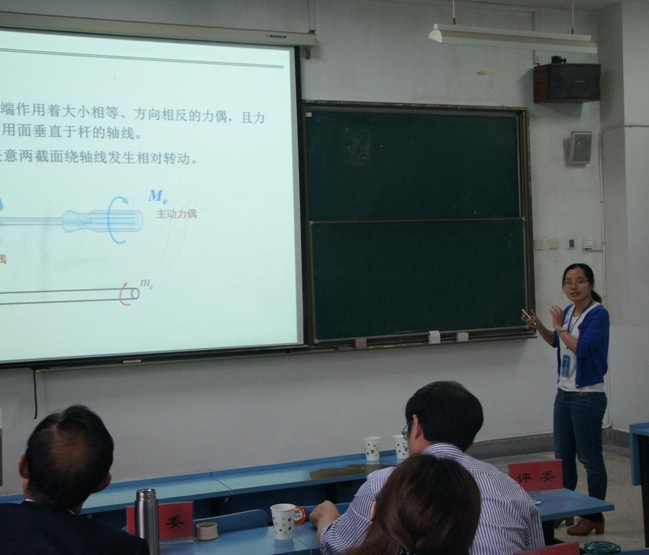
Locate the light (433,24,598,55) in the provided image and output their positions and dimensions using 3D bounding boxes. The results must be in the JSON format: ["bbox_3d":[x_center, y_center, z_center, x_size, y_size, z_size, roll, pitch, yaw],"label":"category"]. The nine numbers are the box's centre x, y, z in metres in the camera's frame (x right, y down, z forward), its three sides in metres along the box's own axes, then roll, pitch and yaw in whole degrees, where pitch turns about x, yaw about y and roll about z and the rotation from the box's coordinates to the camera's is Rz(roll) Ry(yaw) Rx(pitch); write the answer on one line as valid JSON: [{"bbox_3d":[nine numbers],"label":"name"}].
[{"bbox_3d":[1.311,-1.647,6.240,1.240,0.110,0.185,-2,22,-21],"label":"light"}]

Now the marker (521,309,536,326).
[{"bbox_3d":[1.201,0.235,5.295,0.014,0.145,0.014,-43,21,0],"label":"marker"}]

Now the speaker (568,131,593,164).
[{"bbox_3d":[2.127,-1.079,7.546,0.190,0.265,0.110,-2,10,-15],"label":"speaker"}]

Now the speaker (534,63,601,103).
[{"bbox_3d":[1.961,-1.565,7.313,0.455,0.285,0.260,-2,7,-13],"label":"speaker"}]

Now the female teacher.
[{"bbox_3d":[1.424,0.714,5.336,0.480,1.600,0.460,-2,0,-37],"label":"female teacher"}]

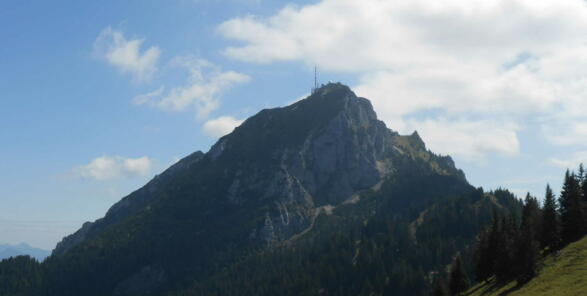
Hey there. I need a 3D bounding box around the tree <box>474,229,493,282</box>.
[{"bbox_3d":[28.820,16.390,126.000,2.730,8.350,2.730,0,-6,0],"label":"tree"}]

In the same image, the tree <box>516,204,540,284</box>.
[{"bbox_3d":[33.950,13.940,120.000,3.470,11.560,3.470,0,-6,0],"label":"tree"}]

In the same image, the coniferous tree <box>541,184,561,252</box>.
[{"bbox_3d":[43.930,12.340,142.000,3.420,12.210,3.420,0,-6,0],"label":"coniferous tree"}]

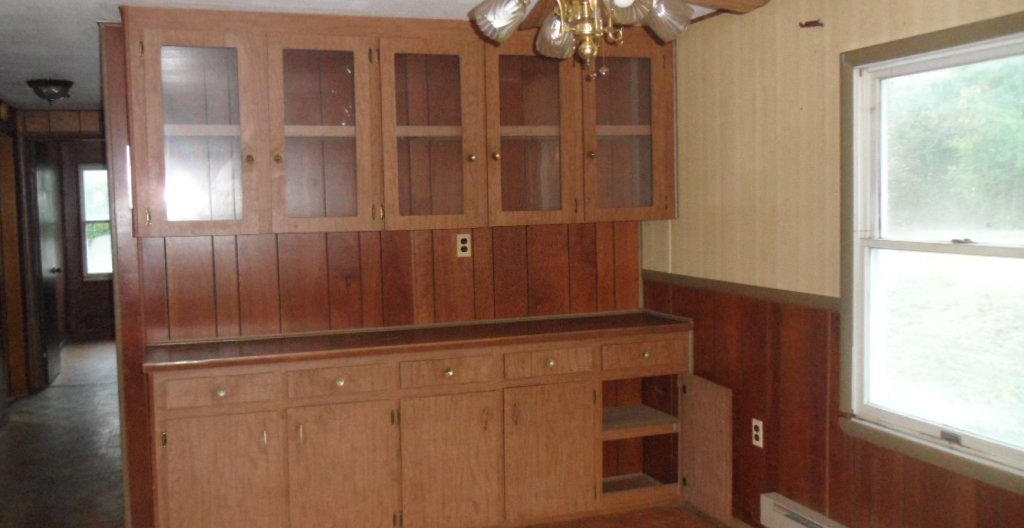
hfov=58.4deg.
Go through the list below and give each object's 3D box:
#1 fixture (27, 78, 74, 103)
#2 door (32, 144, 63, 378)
[{"bbox_3d":[-2.950,-1.094,5.845,0.297,0.139,0.297,-3,4,-19],"label":"fixture"},{"bbox_3d":[-4.140,0.010,8.182,0.045,2.030,0.832,-3,4,-19],"label":"door"}]

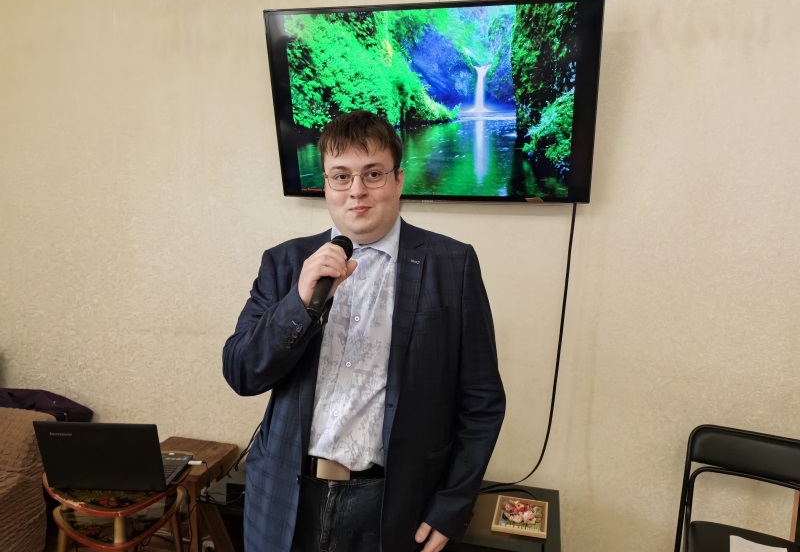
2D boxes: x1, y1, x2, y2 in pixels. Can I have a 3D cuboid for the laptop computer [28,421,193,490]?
[{"bbox_3d":[-0.949,0.565,2.116,0.384,0.263,0.319,1,8,1],"label":"laptop computer"}]

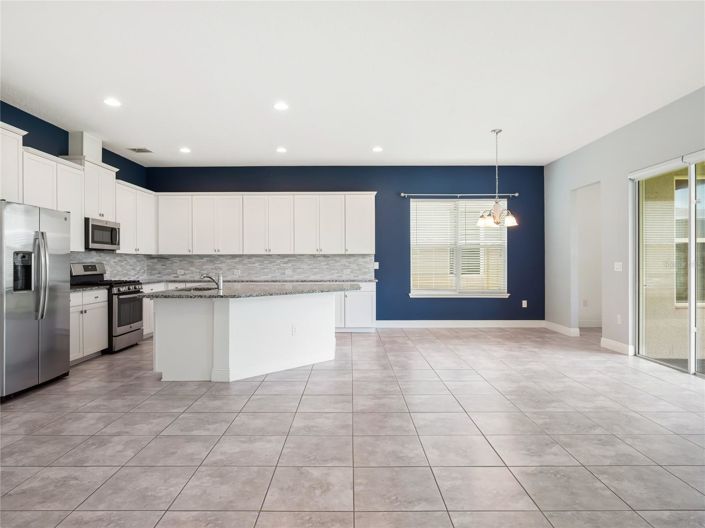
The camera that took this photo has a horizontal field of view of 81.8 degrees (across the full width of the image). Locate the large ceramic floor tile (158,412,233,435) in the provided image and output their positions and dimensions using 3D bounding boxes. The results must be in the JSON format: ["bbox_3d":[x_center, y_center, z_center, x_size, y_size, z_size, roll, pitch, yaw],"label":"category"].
[{"bbox_3d":[-1.133,1.216,3.083,0.455,0.012,0.443,0,0,0],"label":"large ceramic floor tile"}]

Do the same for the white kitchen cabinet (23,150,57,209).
[{"bbox_3d":[-3.740,-0.700,4.670,0.330,1.075,0.507,0,0,0],"label":"white kitchen cabinet"}]

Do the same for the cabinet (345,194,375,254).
[{"bbox_3d":[0.145,-0.717,7.520,0.540,1.090,0.340,0,0,0],"label":"cabinet"}]

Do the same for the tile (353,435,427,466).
[{"bbox_3d":[0.238,1.222,2.665,0.457,0.015,0.448,0,0,0],"label":"tile"}]

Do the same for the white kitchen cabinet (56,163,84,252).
[{"bbox_3d":[-3.740,-0.700,5.180,0.330,1.075,0.507,0,0,0],"label":"white kitchen cabinet"}]

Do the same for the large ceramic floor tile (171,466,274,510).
[{"bbox_3d":[-0.685,1.217,2.217,0.460,0.010,0.436,0,0,0],"label":"large ceramic floor tile"}]

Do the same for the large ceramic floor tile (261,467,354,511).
[{"bbox_3d":[-0.225,1.217,2.218,0.460,0.010,0.436,0,0,0],"label":"large ceramic floor tile"}]

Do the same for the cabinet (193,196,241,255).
[{"bbox_3d":[-2.430,-0.713,7.515,0.905,1.080,0.330,0,0,0],"label":"cabinet"}]

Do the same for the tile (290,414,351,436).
[{"bbox_3d":[-0.225,1.225,3.117,0.458,0.010,0.445,0,0,0],"label":"tile"}]

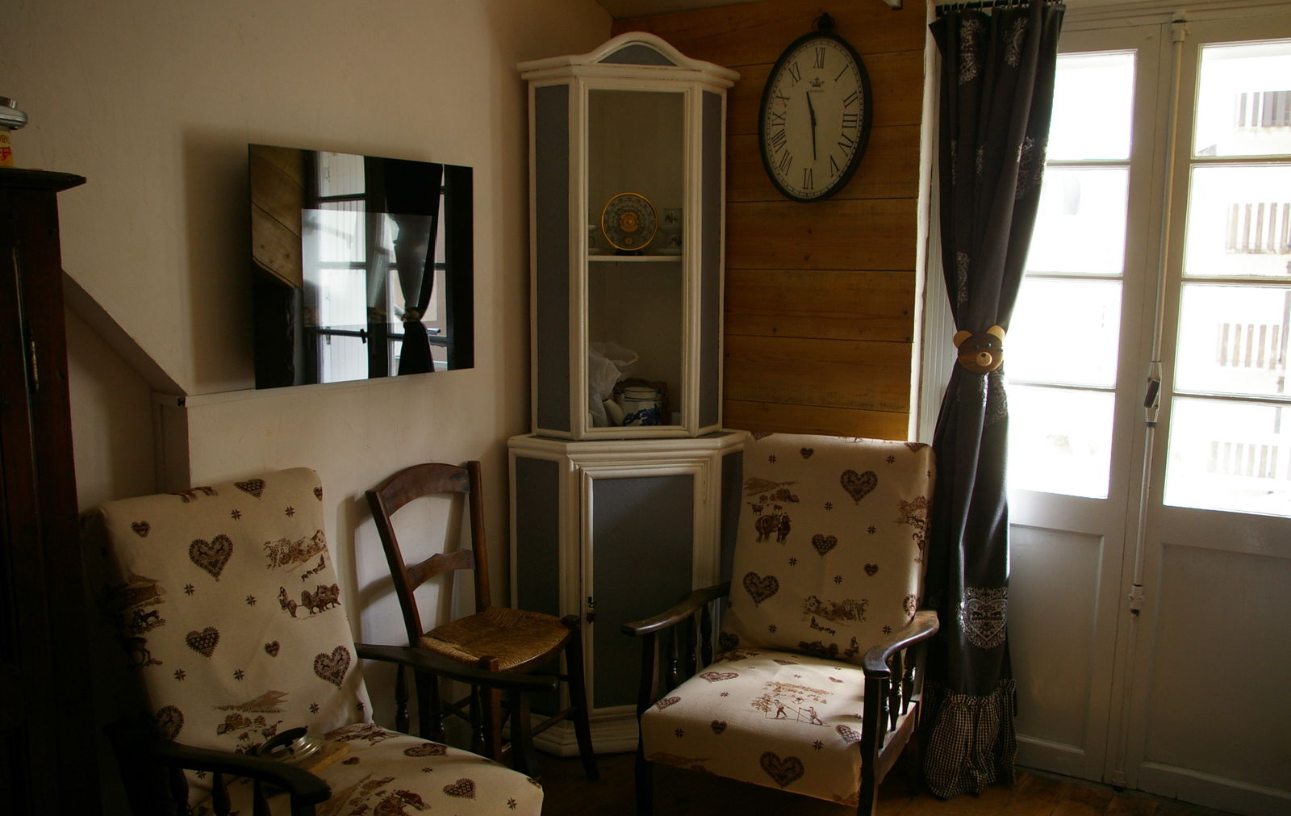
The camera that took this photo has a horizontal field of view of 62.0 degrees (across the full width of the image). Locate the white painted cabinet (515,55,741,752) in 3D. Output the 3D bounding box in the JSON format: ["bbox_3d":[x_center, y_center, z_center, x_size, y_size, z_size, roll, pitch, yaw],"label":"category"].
[{"bbox_3d":[-0.065,-0.026,3.276,0.715,2.043,0.493,-1,8,-10],"label":"white painted cabinet"}]

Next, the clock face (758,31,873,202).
[{"bbox_3d":[0.481,-0.812,3.019,0.332,0.462,0.050,8,11,28],"label":"clock face"}]

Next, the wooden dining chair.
[{"bbox_3d":[-0.424,0.614,2.885,0.446,0.885,0.440,5,10,30],"label":"wooden dining chair"}]

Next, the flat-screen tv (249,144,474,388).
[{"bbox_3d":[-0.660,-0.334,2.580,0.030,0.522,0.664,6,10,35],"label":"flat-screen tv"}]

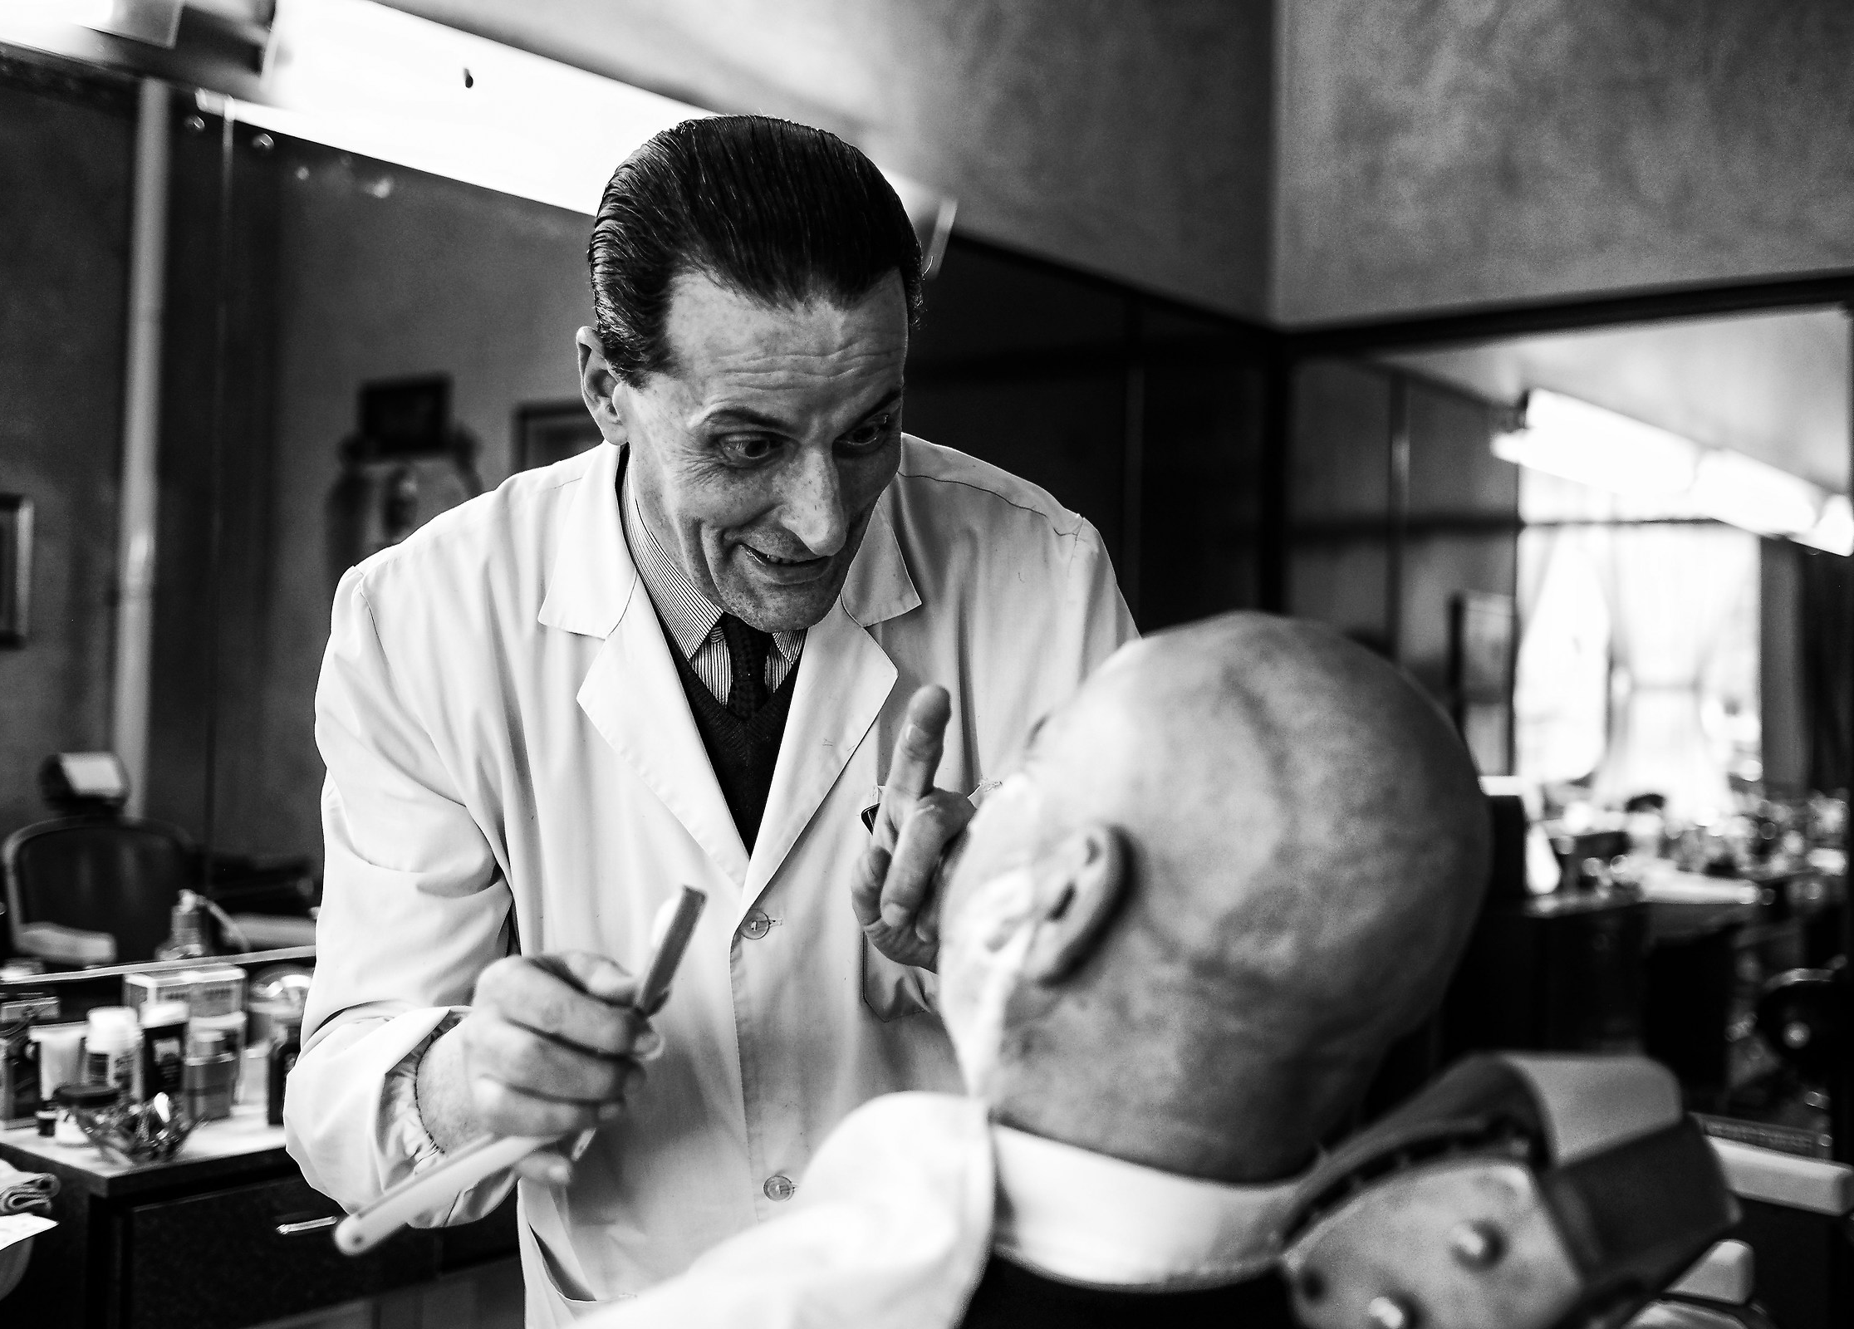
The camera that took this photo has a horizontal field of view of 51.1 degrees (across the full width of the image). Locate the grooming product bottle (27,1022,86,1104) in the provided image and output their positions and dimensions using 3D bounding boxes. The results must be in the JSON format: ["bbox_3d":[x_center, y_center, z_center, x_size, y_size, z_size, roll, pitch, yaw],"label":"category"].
[{"bbox_3d":[-0.920,0.430,2.050,0.040,0.102,0.060,1,-1,40],"label":"grooming product bottle"}]

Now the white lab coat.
[{"bbox_3d":[-0.110,0.340,1.210,0.530,0.980,0.480,1,0,-12],"label":"white lab coat"}]

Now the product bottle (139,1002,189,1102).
[{"bbox_3d":[-0.819,0.423,2.080,0.038,0.124,0.052,1,-1,40],"label":"product bottle"}]

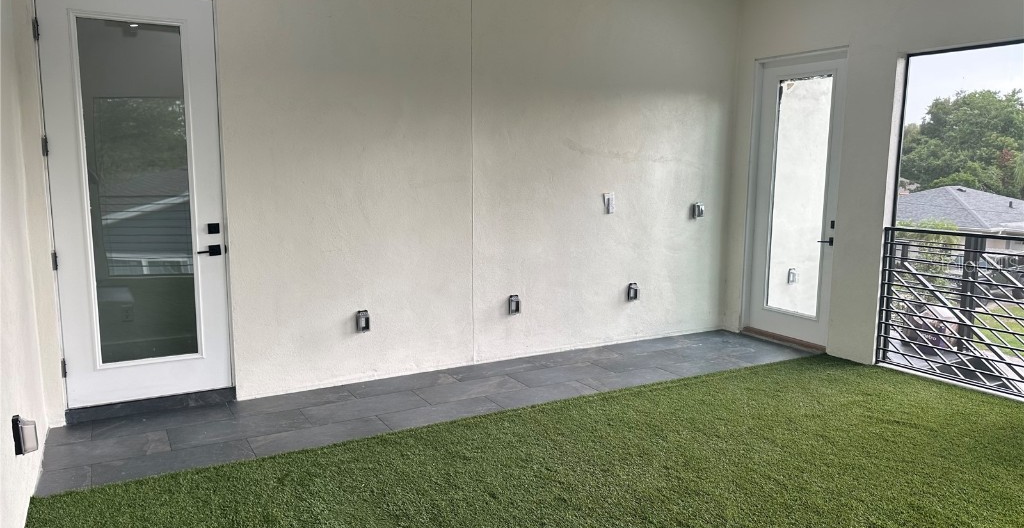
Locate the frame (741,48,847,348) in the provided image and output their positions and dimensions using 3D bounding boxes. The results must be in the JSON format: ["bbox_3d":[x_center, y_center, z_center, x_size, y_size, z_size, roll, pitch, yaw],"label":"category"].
[{"bbox_3d":[2.441,-0.535,6.161,0.120,2.465,0.940,-4,9,-30],"label":"frame"}]

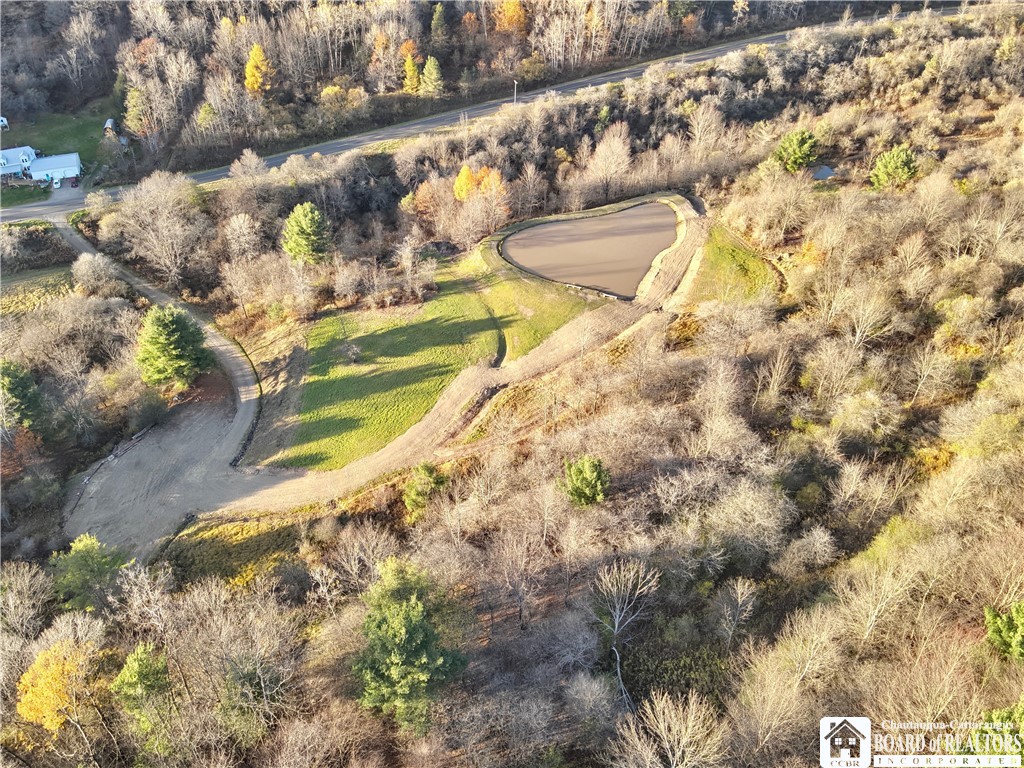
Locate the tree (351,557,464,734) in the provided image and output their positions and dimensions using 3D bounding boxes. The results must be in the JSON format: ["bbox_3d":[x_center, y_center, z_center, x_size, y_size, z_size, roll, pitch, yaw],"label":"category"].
[{"bbox_3d":[-8.909,21.862,60.528,9.040,20.400,9.040,0,35,0],"label":"tree"}]

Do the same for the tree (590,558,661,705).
[{"bbox_3d":[9.945,21.857,61.131,5.510,19.720,5.510,0,35,0],"label":"tree"}]

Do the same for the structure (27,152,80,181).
[{"bbox_3d":[-127.944,-61.331,199.385,12.000,4.700,8.800,-12,36,-16],"label":"structure"}]

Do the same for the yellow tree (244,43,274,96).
[{"bbox_3d":[-85.418,-106.033,240.185,9.810,17.310,9.810,0,35,0],"label":"yellow tree"}]

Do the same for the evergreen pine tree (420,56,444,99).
[{"bbox_3d":[-28.665,-108.838,252.818,9.260,14.330,9.260,0,35,0],"label":"evergreen pine tree"}]

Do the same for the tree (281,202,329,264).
[{"bbox_3d":[-40.374,-28.509,138.149,9.150,14.050,9.150,0,35,0],"label":"tree"}]

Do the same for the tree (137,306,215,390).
[{"bbox_3d":[-52.313,-5.834,110.051,11.630,13.950,11.630,0,35,0],"label":"tree"}]

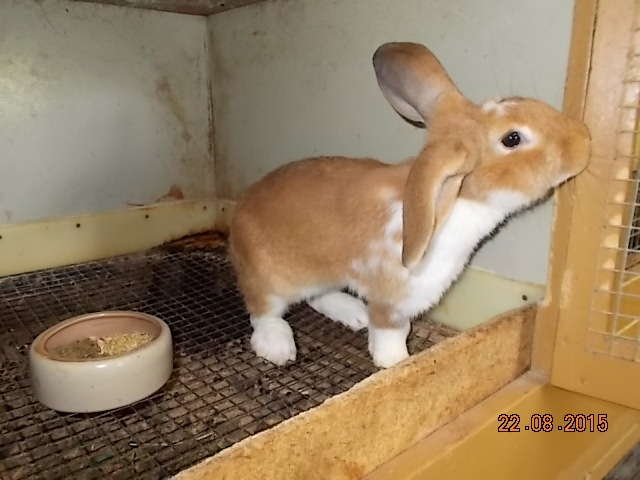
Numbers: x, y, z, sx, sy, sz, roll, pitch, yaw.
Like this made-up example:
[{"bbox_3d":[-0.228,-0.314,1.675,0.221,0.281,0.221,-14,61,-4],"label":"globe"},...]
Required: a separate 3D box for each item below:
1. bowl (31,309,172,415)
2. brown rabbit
[{"bbox_3d":[-0.197,0.108,0.508,0.120,0.048,0.120,0,15,0],"label":"bowl"},{"bbox_3d":[0.064,-0.030,0.528,0.338,0.307,0.132,6,16,21],"label":"brown rabbit"}]

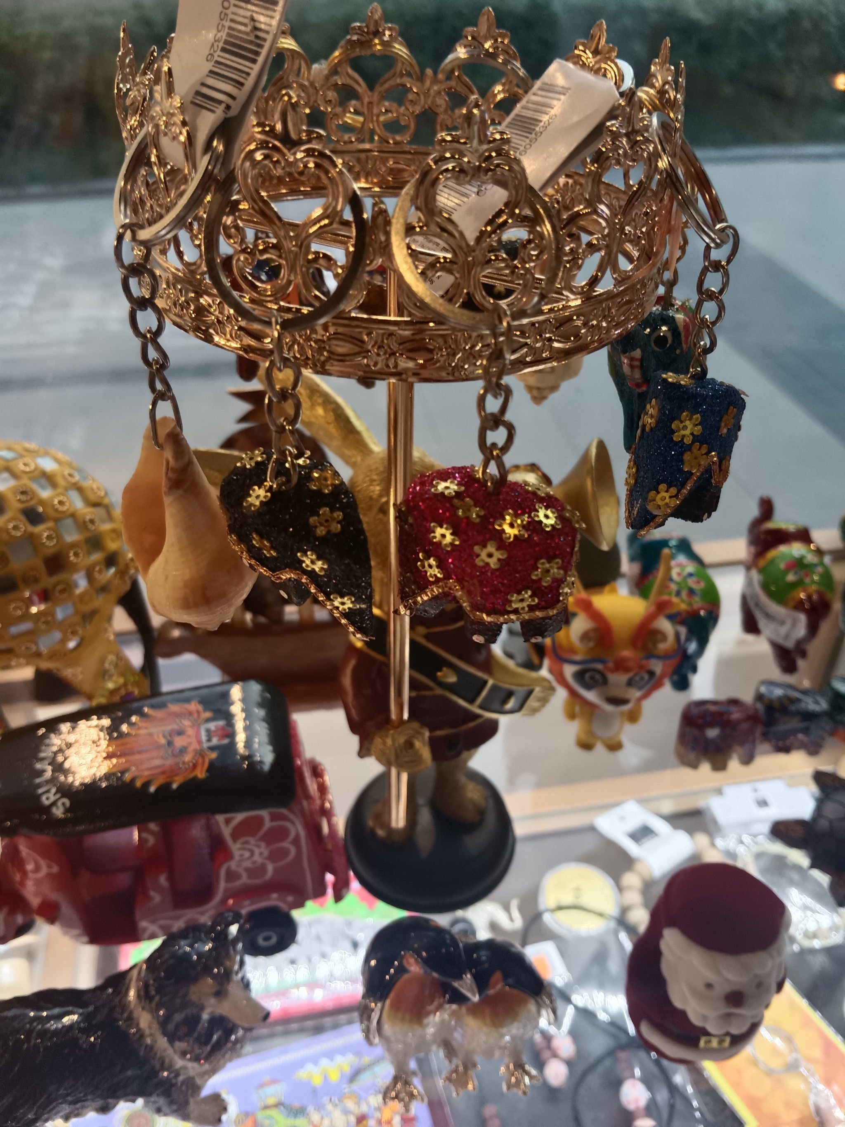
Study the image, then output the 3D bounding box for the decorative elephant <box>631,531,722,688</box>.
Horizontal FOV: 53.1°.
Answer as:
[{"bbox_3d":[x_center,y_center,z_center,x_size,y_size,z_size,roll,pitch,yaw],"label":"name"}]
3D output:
[{"bbox_3d":[0.138,0.023,0.457,0.032,0.072,0.063,-13,42,-18],"label":"decorative elephant"}]

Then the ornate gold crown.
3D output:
[{"bbox_3d":[-0.004,-0.093,0.197,0.124,0.050,0.124,2,39,0],"label":"ornate gold crown"}]

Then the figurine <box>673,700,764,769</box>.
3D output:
[{"bbox_3d":[0.147,0.082,0.416,0.038,0.032,0.022,-3,39,-6],"label":"figurine"}]

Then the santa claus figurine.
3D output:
[{"bbox_3d":[0.105,0.144,0.301,0.056,0.080,0.052,1,39,-2],"label":"santa claus figurine"}]

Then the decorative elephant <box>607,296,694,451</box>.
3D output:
[{"bbox_3d":[0.067,-0.058,0.249,0.028,0.036,0.018,-24,46,-29],"label":"decorative elephant"}]

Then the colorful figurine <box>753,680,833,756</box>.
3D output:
[{"bbox_3d":[0.192,0.076,0.425,0.038,0.033,0.022,5,39,4],"label":"colorful figurine"}]

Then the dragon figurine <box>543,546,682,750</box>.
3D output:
[{"bbox_3d":[0.086,0.040,0.386,0.062,0.108,0.054,3,38,2],"label":"dragon figurine"}]

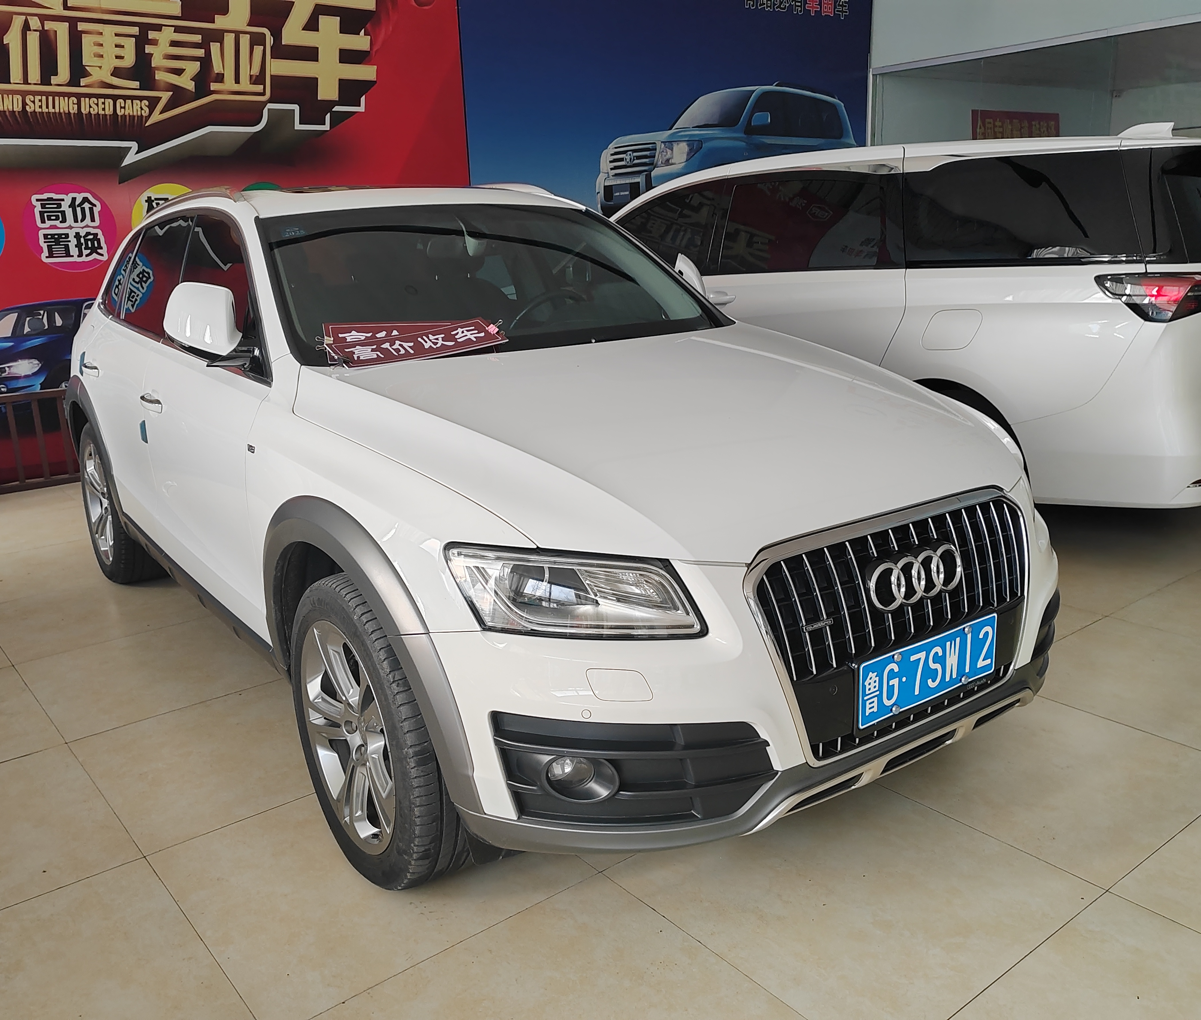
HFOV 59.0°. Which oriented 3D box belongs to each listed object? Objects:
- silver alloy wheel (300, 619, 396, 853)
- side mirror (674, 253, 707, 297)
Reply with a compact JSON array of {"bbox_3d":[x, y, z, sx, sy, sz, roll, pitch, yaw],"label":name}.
[{"bbox_3d":[-0.512,0.500,2.467,0.180,0.550,0.550,-12,18,-33],"label":"silver alloy wheel"},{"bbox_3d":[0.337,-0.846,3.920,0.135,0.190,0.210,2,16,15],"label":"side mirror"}]

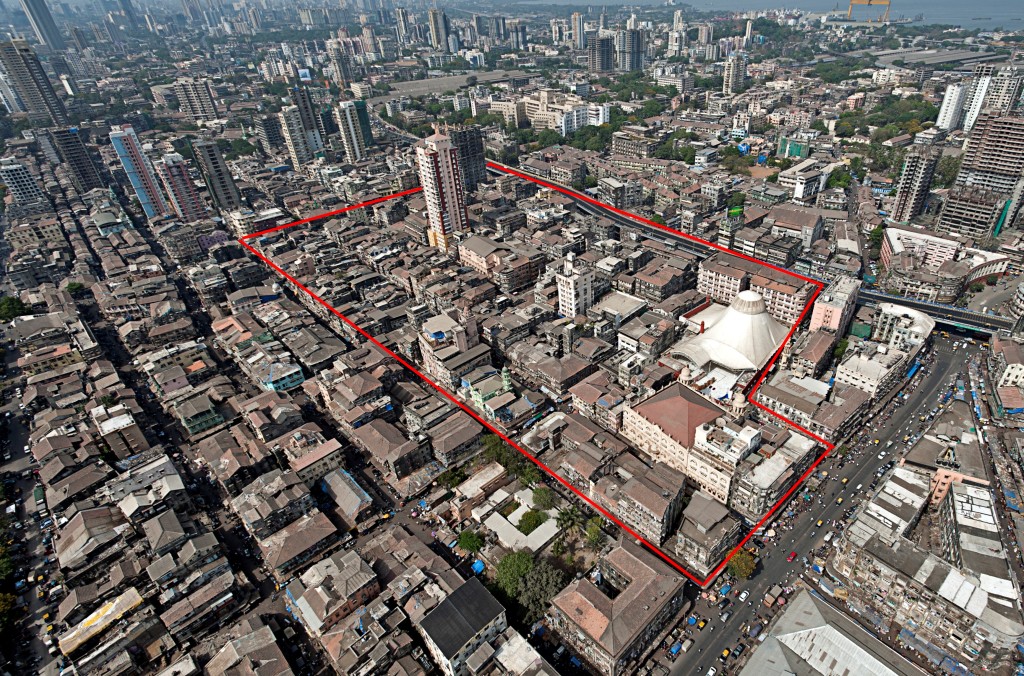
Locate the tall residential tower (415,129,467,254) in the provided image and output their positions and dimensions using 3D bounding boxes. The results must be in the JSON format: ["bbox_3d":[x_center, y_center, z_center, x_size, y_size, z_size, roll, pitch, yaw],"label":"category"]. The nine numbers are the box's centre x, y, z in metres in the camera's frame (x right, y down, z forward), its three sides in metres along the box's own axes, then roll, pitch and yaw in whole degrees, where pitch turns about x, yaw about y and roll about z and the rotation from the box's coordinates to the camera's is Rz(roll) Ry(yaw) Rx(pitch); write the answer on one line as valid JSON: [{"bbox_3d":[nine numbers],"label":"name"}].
[{"bbox_3d":[-41.780,-87.390,295.950,16.000,72.100,18.900,-28,43,-29],"label":"tall residential tower"}]

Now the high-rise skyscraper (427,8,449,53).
[{"bbox_3d":[-174.300,-729.300,1143.500,37.000,90.000,28.000,-18,39,-21],"label":"high-rise skyscraper"}]

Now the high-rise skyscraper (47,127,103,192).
[{"bbox_3d":[-383.870,-156.340,429.240,20.300,55.300,18.100,27,46,35],"label":"high-rise skyscraper"}]

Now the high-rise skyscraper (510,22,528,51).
[{"bbox_3d":[17.670,-775.660,1240.330,30.900,58.100,26.200,-31,45,-33],"label":"high-rise skyscraper"}]

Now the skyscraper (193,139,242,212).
[{"bbox_3d":[-233.280,-127.690,382.170,13.100,51.700,26.200,-28,43,-29],"label":"skyscraper"}]

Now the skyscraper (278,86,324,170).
[{"bbox_3d":[-201.700,-199.800,462.000,26.000,65.000,32.000,-22,41,-25],"label":"skyscraper"}]

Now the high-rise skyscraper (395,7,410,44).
[{"bbox_3d":[-285.500,-809.500,1257.000,19.000,88.000,20.000,24,44,32],"label":"high-rise skyscraper"}]

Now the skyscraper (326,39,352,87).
[{"bbox_3d":[-281.900,-453.900,797.200,21.000,70.000,25.000,29,47,36],"label":"skyscraper"}]

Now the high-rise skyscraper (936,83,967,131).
[{"bbox_3d":[458.500,-240.500,503.000,12.500,45.000,13.000,-14,38,-15],"label":"high-rise skyscraper"}]

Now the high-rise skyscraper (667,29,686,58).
[{"bbox_3d":[340.500,-604.350,992.770,19.600,46.900,23.500,-31,45,-33],"label":"high-rise skyscraper"}]

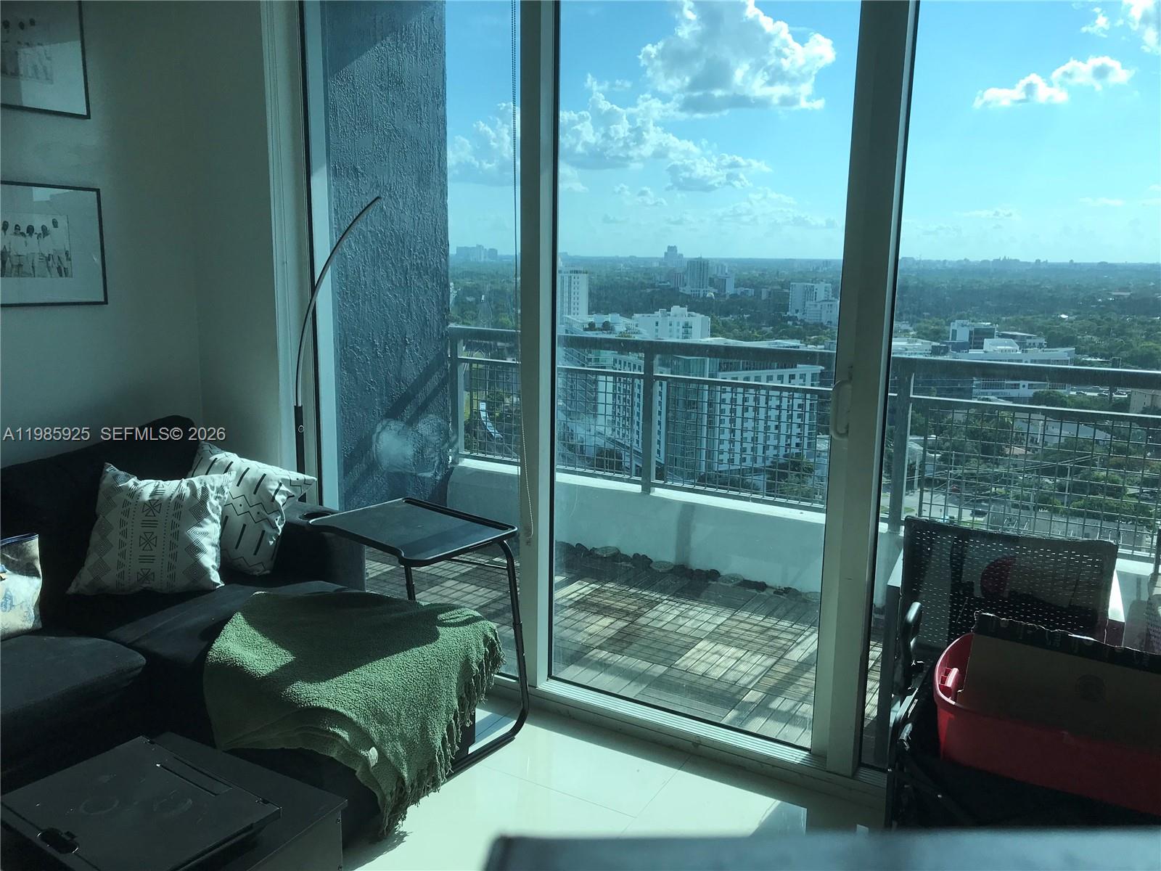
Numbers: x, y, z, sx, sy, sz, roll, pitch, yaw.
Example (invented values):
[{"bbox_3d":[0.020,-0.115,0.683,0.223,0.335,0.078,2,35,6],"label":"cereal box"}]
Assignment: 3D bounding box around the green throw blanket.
[{"bbox_3d":[-0.642,0.693,2.511,0.710,0.410,0.580,7,13,30],"label":"green throw blanket"}]

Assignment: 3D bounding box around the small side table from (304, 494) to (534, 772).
[{"bbox_3d":[-0.478,0.582,2.799,0.510,0.650,0.420,10,14,40],"label":"small side table"}]

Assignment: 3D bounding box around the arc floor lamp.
[{"bbox_3d":[-0.815,0.047,3.053,0.520,1.600,0.230,7,13,32],"label":"arc floor lamp"}]

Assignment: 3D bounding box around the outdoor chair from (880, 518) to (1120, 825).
[{"bbox_3d":[0.889,0.658,1.988,0.490,0.830,0.520,4,12,19],"label":"outdoor chair"}]

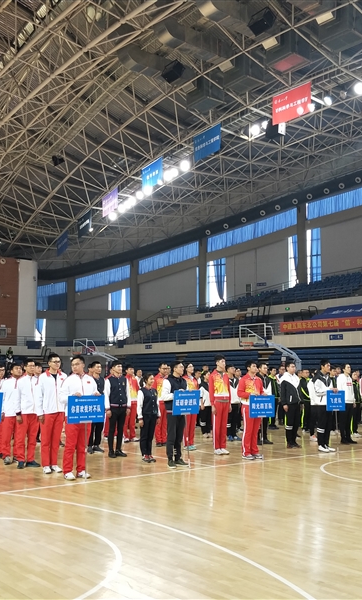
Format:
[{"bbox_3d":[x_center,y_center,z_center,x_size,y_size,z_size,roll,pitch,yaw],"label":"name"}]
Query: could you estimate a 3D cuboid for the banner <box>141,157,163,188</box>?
[{"bbox_3d":[-2.086,-9.261,42.300,0.100,1.570,2.350,7,-10,-43],"label":"banner"}]

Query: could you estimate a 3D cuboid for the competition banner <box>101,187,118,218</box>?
[{"bbox_3d":[-5.567,-7.654,45.500,2.150,1.500,0.100,-7,-10,44],"label":"competition banner"}]

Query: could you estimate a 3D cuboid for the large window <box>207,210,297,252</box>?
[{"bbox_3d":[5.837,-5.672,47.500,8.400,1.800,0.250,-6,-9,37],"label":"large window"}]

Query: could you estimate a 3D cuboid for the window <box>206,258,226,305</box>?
[{"bbox_3d":[2.985,-1.526,49.000,1.900,4.100,0.250,-5,-9,35],"label":"window"}]

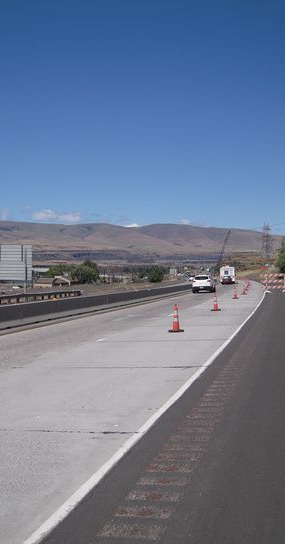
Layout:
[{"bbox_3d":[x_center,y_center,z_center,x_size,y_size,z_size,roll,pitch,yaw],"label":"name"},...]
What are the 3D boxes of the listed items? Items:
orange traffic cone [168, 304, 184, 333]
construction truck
[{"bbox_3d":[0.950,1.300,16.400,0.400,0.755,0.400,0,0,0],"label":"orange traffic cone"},{"bbox_3d":[14.950,0.580,103.400,2.400,3.100,7.000,0,0,10],"label":"construction truck"}]

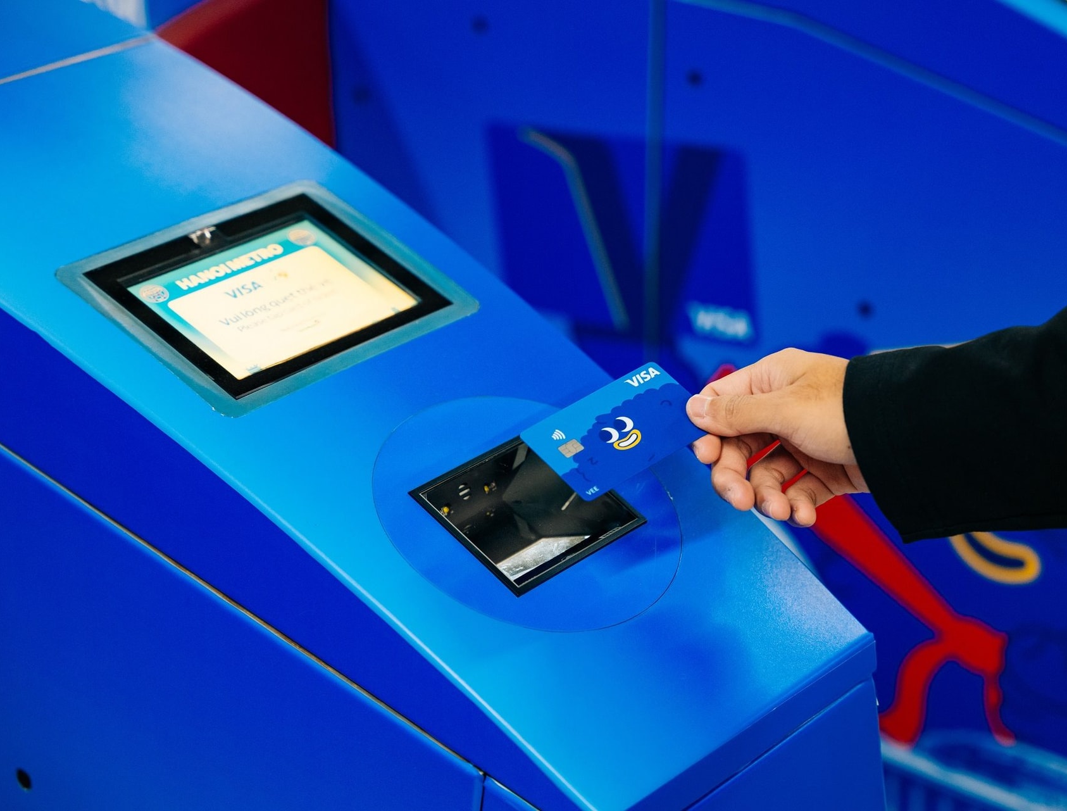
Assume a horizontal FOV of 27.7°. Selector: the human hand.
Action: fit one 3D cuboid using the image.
[{"bbox_3d":[0.120,0.015,1.050,0.105,0.080,0.075,-5,25,13],"label":"human hand"}]

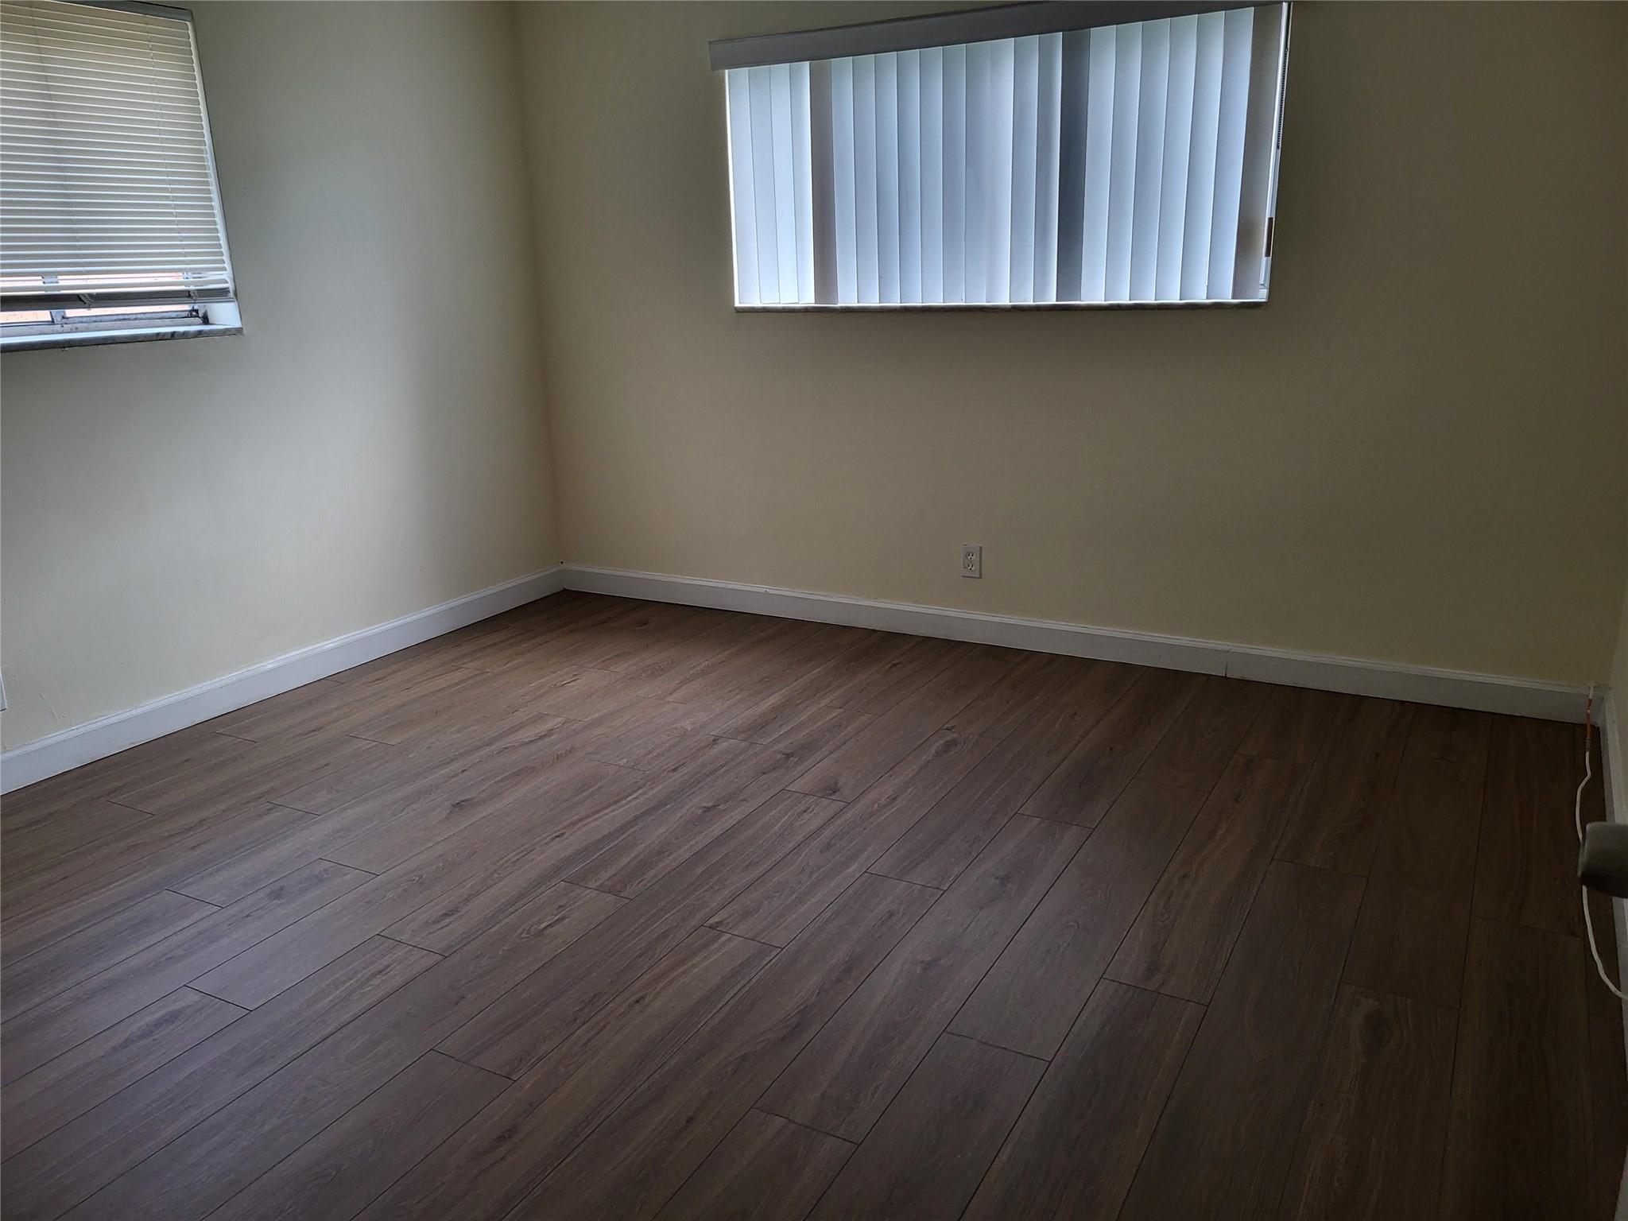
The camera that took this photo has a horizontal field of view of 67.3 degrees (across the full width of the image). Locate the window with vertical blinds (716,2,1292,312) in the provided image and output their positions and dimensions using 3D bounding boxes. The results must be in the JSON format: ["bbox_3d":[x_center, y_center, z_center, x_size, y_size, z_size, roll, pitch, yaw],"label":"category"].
[{"bbox_3d":[0.505,-1.446,3.967,1.930,0.907,0.120,7,18,29],"label":"window with vertical blinds"}]

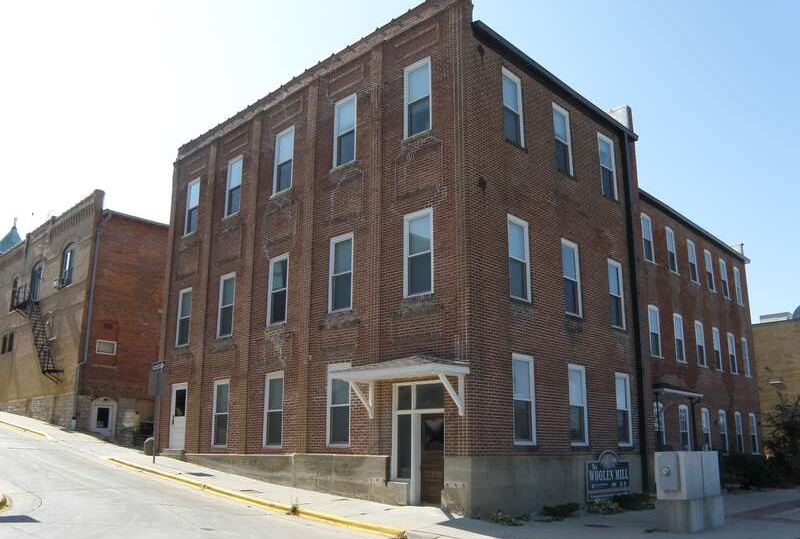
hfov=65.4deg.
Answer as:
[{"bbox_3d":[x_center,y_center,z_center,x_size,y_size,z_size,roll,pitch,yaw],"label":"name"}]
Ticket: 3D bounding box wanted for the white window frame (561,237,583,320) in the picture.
[{"bbox_3d":[4.732,0.249,17.206,0.150,2.080,0.950,-14,-20,42],"label":"white window frame"}]

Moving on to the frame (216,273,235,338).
[{"bbox_3d":[-5.553,1.187,20.167,0.905,2.058,0.150,-14,-21,42],"label":"frame"}]

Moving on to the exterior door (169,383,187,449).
[{"bbox_3d":[-7.715,5.097,21.623,1.050,2.180,0.150,-14,-20,42],"label":"exterior door"}]

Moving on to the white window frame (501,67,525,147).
[{"bbox_3d":[2.894,-4.179,16.169,0.150,2.041,0.904,-14,-21,42],"label":"white window frame"}]

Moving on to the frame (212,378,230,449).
[{"bbox_3d":[-5.694,4.594,19.892,0.950,2.080,0.150,-14,-20,42],"label":"frame"}]

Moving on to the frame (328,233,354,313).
[{"bbox_3d":[-1.496,0.114,16.380,0.913,2.056,0.150,-14,-21,42],"label":"frame"}]

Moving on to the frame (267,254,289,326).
[{"bbox_3d":[-3.693,0.633,18.800,0.950,2.080,0.150,-14,-20,42],"label":"frame"}]

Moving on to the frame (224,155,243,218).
[{"bbox_3d":[-5.838,-2.910,21.862,0.950,2.080,0.150,-14,-20,42],"label":"frame"}]

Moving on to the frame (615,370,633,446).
[{"bbox_3d":[6.263,3.943,17.562,0.150,2.025,0.893,-14,-21,42],"label":"frame"}]

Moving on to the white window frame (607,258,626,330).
[{"bbox_3d":[6.629,0.735,19.093,0.150,2.080,0.950,-14,-20,42],"label":"white window frame"}]

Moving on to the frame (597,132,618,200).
[{"bbox_3d":[6.709,-3.330,20.165,0.150,2.080,0.950,-14,-20,42],"label":"frame"}]

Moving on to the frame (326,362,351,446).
[{"bbox_3d":[-1.548,3.453,15.952,0.950,2.080,0.150,-14,-20,42],"label":"frame"}]

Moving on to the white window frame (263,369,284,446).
[{"bbox_3d":[-3.446,3.902,17.292,0.891,2.043,0.150,-14,-21,42],"label":"white window frame"}]

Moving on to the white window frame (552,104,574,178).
[{"bbox_3d":[4.792,-3.810,18.276,0.150,2.080,0.950,-14,-20,42],"label":"white window frame"}]

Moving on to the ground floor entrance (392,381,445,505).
[{"bbox_3d":[0.414,3.782,13.643,1.633,2.606,0.300,-14,-21,42],"label":"ground floor entrance"}]

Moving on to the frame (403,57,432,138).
[{"bbox_3d":[0.483,-4.266,15.604,0.914,2.030,0.150,-14,-21,42],"label":"frame"}]

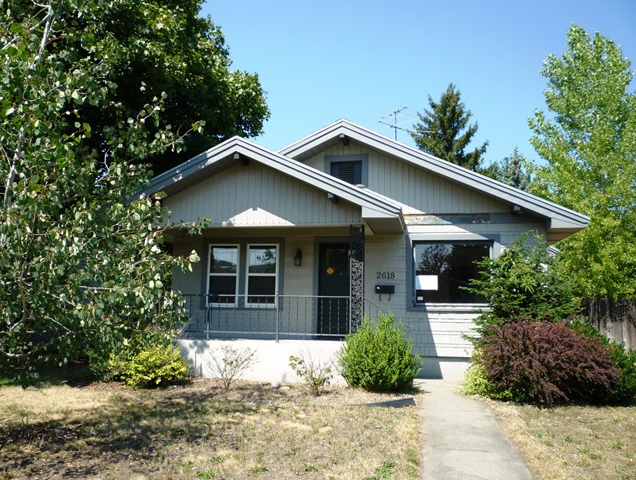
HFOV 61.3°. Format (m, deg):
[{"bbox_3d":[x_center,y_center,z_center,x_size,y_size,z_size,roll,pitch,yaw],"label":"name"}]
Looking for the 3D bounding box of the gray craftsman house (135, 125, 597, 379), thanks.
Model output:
[{"bbox_3d":[1.268,0.632,14.993,9.500,5.400,11.200,0,-8,11],"label":"gray craftsman house"}]

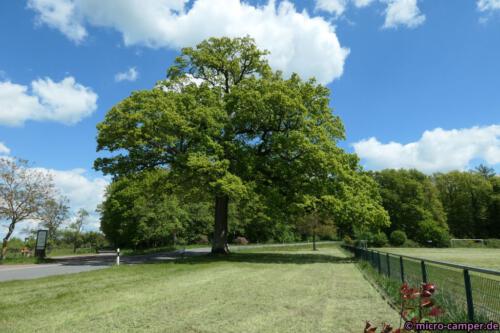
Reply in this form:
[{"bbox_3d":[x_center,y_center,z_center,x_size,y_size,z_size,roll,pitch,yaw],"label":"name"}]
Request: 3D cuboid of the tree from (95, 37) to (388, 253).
[{"bbox_3d":[-0.900,-2.842,36.480,29.500,23.948,27.000,0,-12,0],"label":"tree"}]

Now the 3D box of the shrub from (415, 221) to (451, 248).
[{"bbox_3d":[52.365,19.262,95.085,8.499,7.553,7.224,-7,-14,28],"label":"shrub"}]

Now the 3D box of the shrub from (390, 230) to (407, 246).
[{"bbox_3d":[41.372,20.198,92.829,4.072,4.628,4.072,-5,-14,23],"label":"shrub"}]

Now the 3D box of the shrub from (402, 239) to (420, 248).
[{"bbox_3d":[44.873,21.325,92.579,4.500,2.572,3.600,-6,-14,25],"label":"shrub"}]

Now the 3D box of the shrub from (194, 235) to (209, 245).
[{"bbox_3d":[-10.236,15.459,70.321,2.924,2.164,2.631,2,-13,-8],"label":"shrub"}]

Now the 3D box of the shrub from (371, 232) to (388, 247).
[{"bbox_3d":[36.056,20.464,92.770,4.671,4.078,4.204,-5,-13,20],"label":"shrub"}]

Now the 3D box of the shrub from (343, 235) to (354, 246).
[{"bbox_3d":[25.396,19.079,85.907,2.967,3.020,2.670,-4,-13,16],"label":"shrub"}]

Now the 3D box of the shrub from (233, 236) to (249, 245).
[{"bbox_3d":[-2.115,16.530,74.181,3.561,1.847,3.026,0,-13,-2],"label":"shrub"}]

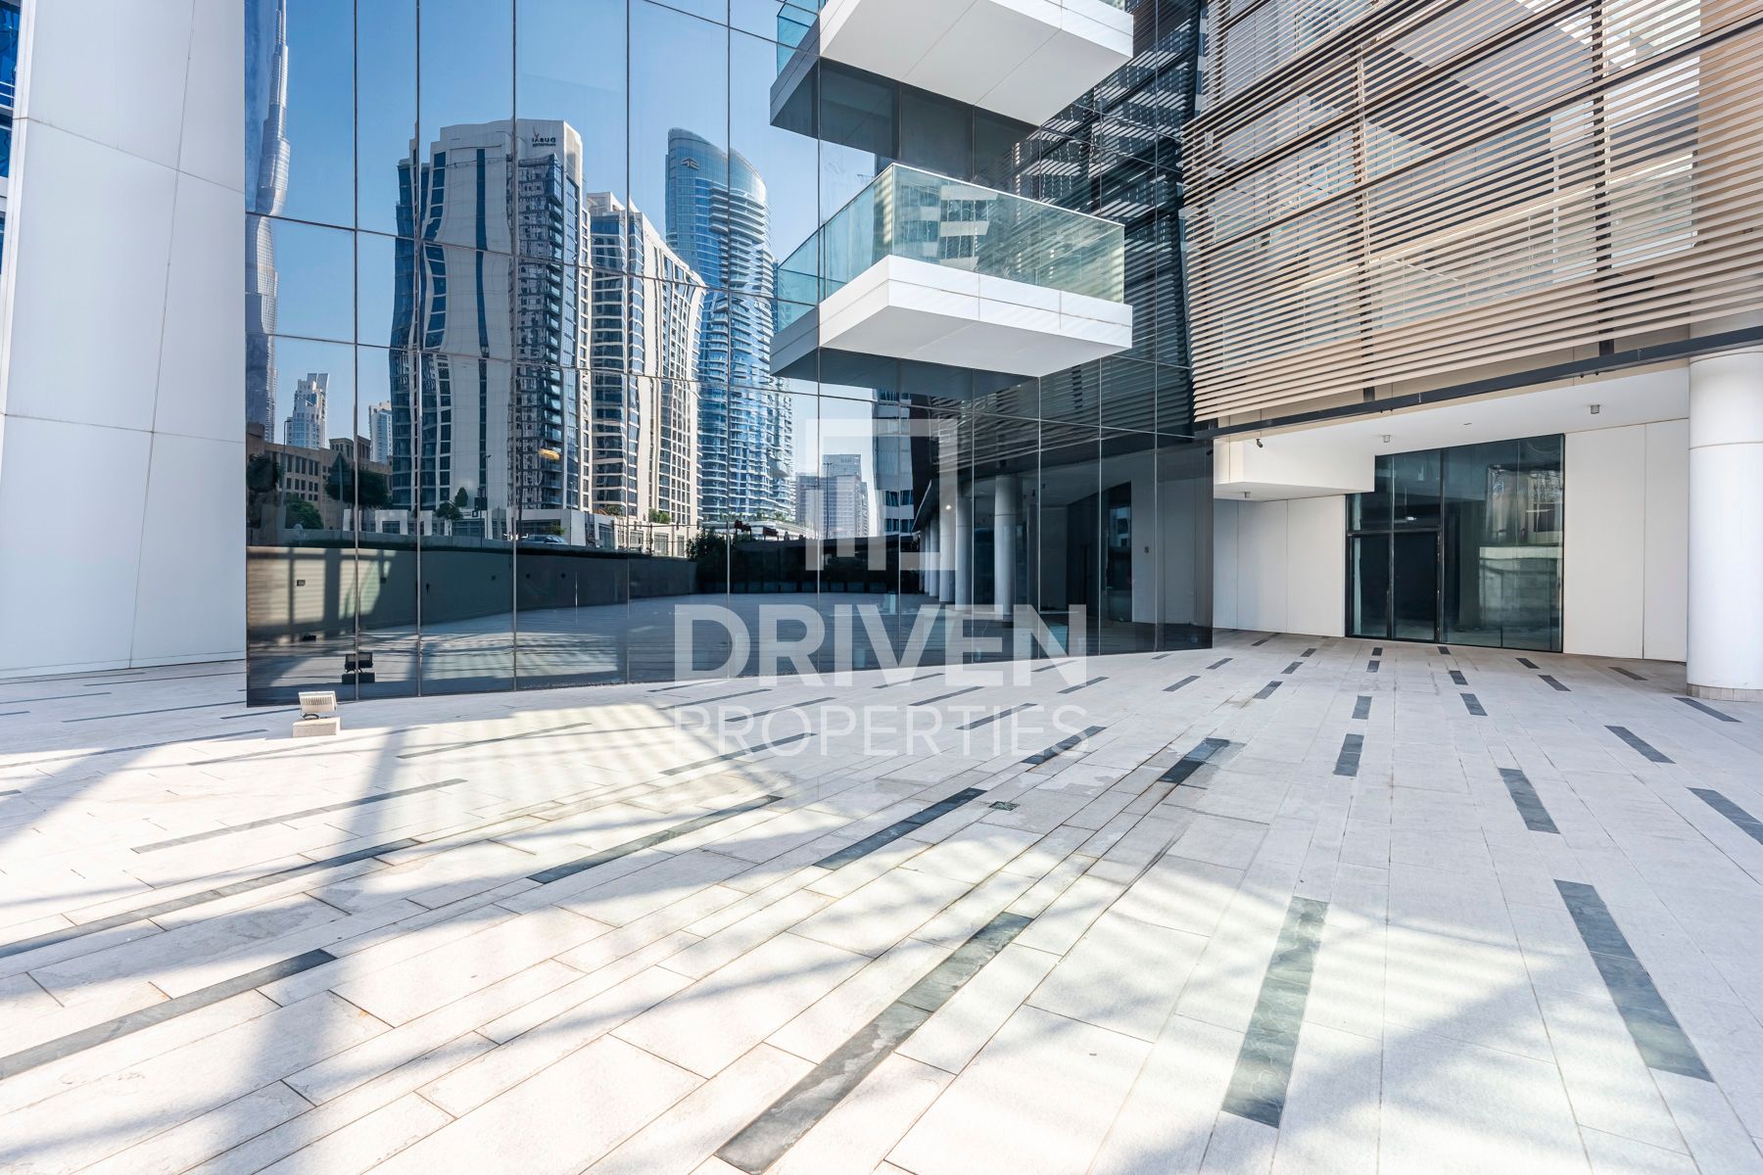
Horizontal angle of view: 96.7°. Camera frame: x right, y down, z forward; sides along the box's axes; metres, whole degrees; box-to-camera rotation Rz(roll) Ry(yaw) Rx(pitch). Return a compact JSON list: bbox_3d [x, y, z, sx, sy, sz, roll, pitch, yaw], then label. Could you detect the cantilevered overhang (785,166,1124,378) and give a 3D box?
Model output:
[{"bbox_3d":[1.373,-4.322,11.268,4.000,1.740,2.035,-1,1,-28],"label":"cantilevered overhang"}]

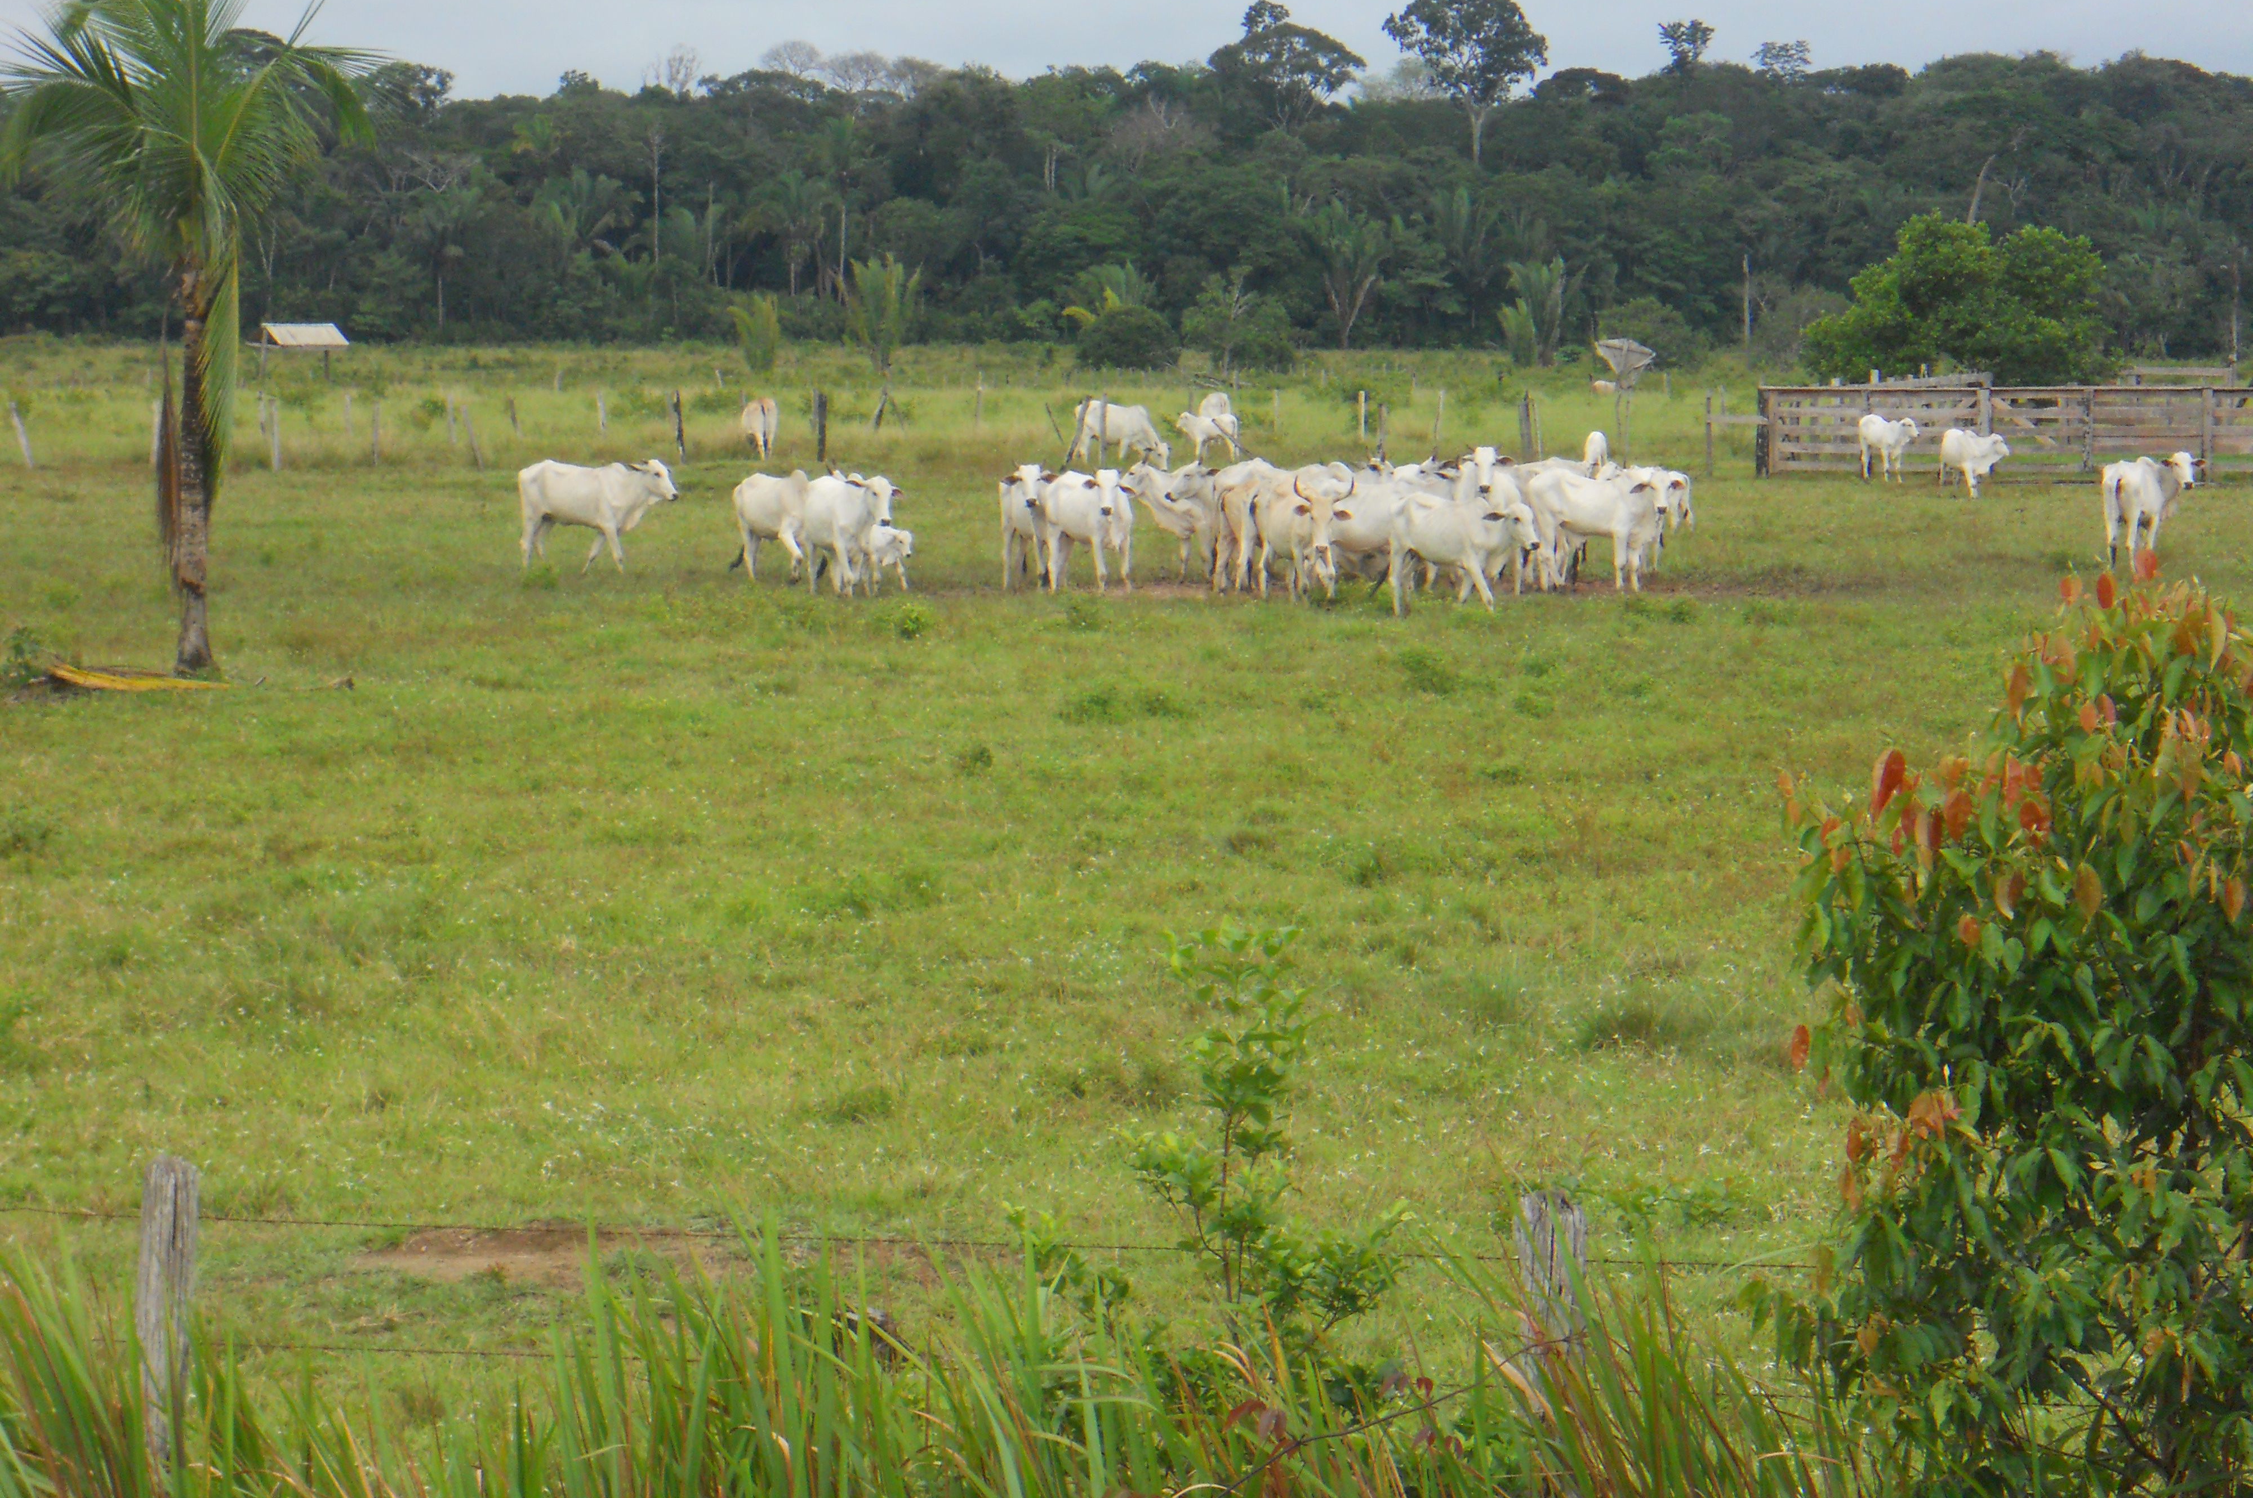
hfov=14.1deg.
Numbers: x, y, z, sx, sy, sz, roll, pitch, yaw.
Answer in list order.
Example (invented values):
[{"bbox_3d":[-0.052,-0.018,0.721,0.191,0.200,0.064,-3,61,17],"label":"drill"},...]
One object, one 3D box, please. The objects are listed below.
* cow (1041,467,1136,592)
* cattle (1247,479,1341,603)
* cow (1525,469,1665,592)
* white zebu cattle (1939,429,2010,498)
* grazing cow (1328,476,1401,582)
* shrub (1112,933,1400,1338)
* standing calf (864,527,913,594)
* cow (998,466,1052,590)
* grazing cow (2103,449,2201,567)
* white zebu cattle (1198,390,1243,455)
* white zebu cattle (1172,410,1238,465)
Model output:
[{"bbox_3d":[-0.458,-2.663,110.300,0.600,1.500,2.000,-2,3,-32],"label":"cow"},{"bbox_3d":[2.022,-2.494,108.500,0.580,1.520,2.000,-2,4,-38],"label":"cattle"},{"bbox_3d":[5.447,-2.539,106.000,1.850,1.410,0.600,2,4,40],"label":"cow"},{"bbox_3d":[15.828,-5.353,170.000,1.650,1.280,0.480,3,4,42],"label":"white zebu cattle"},{"bbox_3d":[2.953,-2.672,112.000,2.000,1.480,0.580,0,3,-5],"label":"grazing cow"},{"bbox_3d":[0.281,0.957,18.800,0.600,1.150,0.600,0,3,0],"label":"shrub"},{"bbox_3d":[-2.790,-2.187,105.800,0.340,0.800,1.100,-2,3,-32],"label":"standing calf"},{"bbox_3d":[-1.228,-2.738,112.500,0.550,1.520,2.000,-1,3,-20],"label":"cow"},{"bbox_3d":[13.277,-3.089,118.000,0.650,1.550,1.900,1,3,22],"label":"grazing cow"},{"bbox_3d":[2.069,-7.433,208.000,0.650,1.400,2.000,0,3,-8],"label":"white zebu cattle"},{"bbox_3d":[1.732,-6.736,197.000,1.500,1.150,0.400,0,3,2],"label":"white zebu cattle"}]

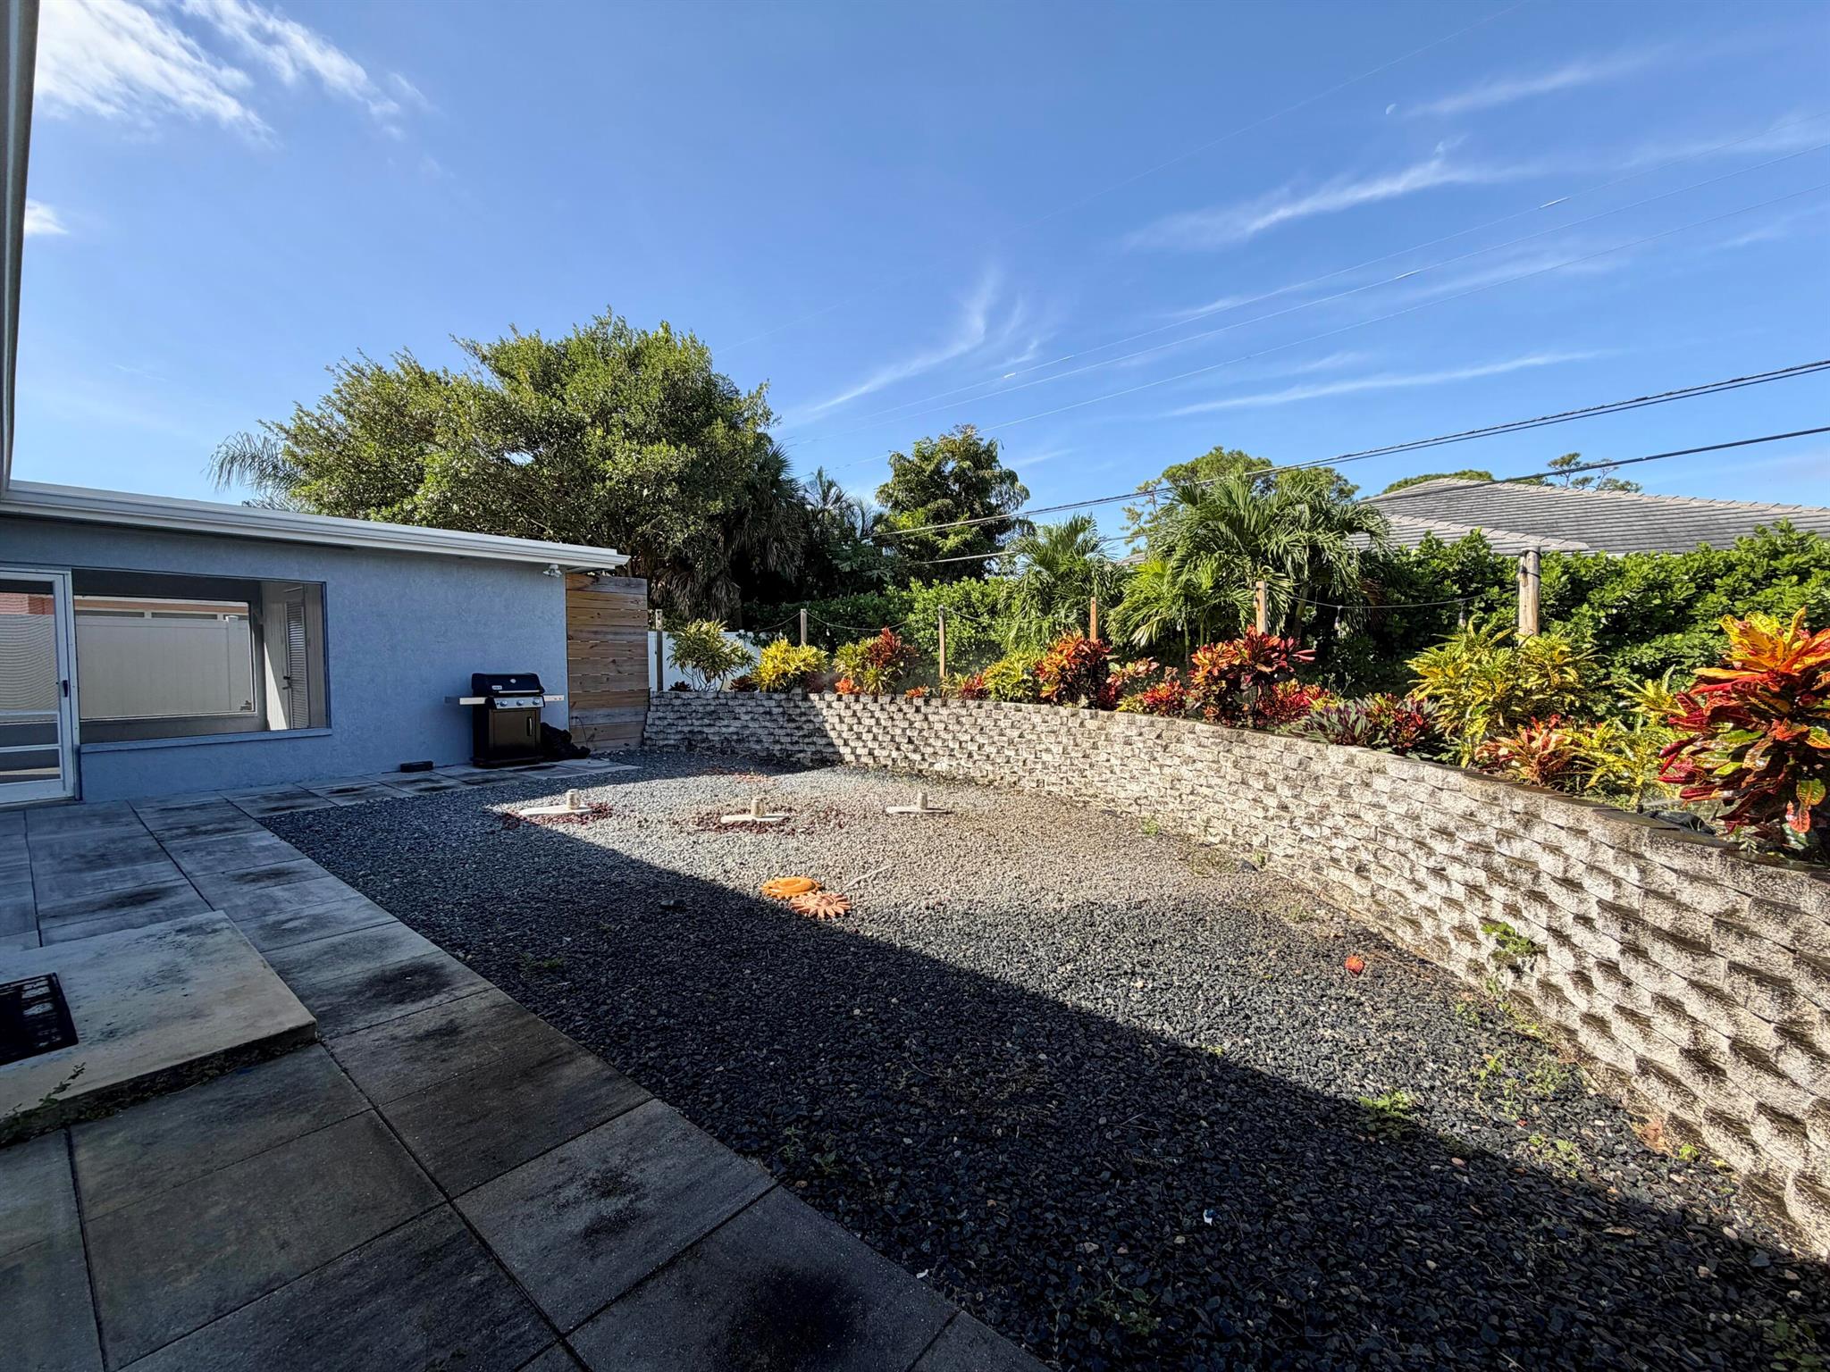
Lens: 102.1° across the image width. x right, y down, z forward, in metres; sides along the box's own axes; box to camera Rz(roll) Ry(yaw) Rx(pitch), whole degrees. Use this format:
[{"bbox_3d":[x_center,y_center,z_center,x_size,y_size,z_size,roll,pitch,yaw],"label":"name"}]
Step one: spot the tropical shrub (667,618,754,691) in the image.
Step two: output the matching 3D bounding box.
[{"bbox_3d":[-3.124,-0.460,11.350,1.280,1.100,1.150,0,3,-15],"label":"tropical shrub"}]

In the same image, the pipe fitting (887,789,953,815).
[{"bbox_3d":[0.023,1.036,6.706,0.570,0.190,0.280,0,3,0],"label":"pipe fitting"}]

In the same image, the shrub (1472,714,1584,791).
[{"bbox_3d":[2.905,0.297,3.507,0.420,0.304,0.420,3,3,40],"label":"shrub"}]

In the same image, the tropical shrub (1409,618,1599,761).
[{"bbox_3d":[3.297,0.017,4.167,0.870,0.797,0.850,3,3,38],"label":"tropical shrub"}]

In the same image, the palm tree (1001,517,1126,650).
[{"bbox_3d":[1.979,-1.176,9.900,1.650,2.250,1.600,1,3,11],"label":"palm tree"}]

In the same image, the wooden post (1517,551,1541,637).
[{"bbox_3d":[3.605,-0.196,4.376,0.095,1.214,0.095,3,3,39],"label":"wooden post"}]

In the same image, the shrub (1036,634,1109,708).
[{"bbox_3d":[1.724,-0.173,8.117,0.790,0.796,0.750,1,3,12],"label":"shrub"}]

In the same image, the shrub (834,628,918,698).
[{"bbox_3d":[-0.531,-0.299,10.000,1.100,0.950,0.950,1,3,-3],"label":"shrub"}]

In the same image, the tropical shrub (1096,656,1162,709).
[{"bbox_3d":[2.177,-0.015,7.562,0.620,0.540,0.600,1,3,16],"label":"tropical shrub"}]

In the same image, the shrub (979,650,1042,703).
[{"bbox_3d":[1.108,-0.107,8.500,0.820,0.640,0.750,1,3,7],"label":"shrub"}]

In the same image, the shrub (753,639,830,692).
[{"bbox_3d":[-1.813,-0.283,10.850,1.100,0.820,0.950,0,3,-9],"label":"shrub"}]

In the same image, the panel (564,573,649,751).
[{"bbox_3d":[-4.416,-0.293,10.681,0.070,2.500,1.240,3,3,39],"label":"panel"}]

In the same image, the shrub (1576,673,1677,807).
[{"bbox_3d":[2.943,0.215,3.050,0.420,0.570,0.420,3,4,44],"label":"shrub"}]

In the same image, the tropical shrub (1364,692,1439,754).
[{"bbox_3d":[2.993,0.233,4.550,0.440,0.400,0.420,2,3,33],"label":"tropical shrub"}]

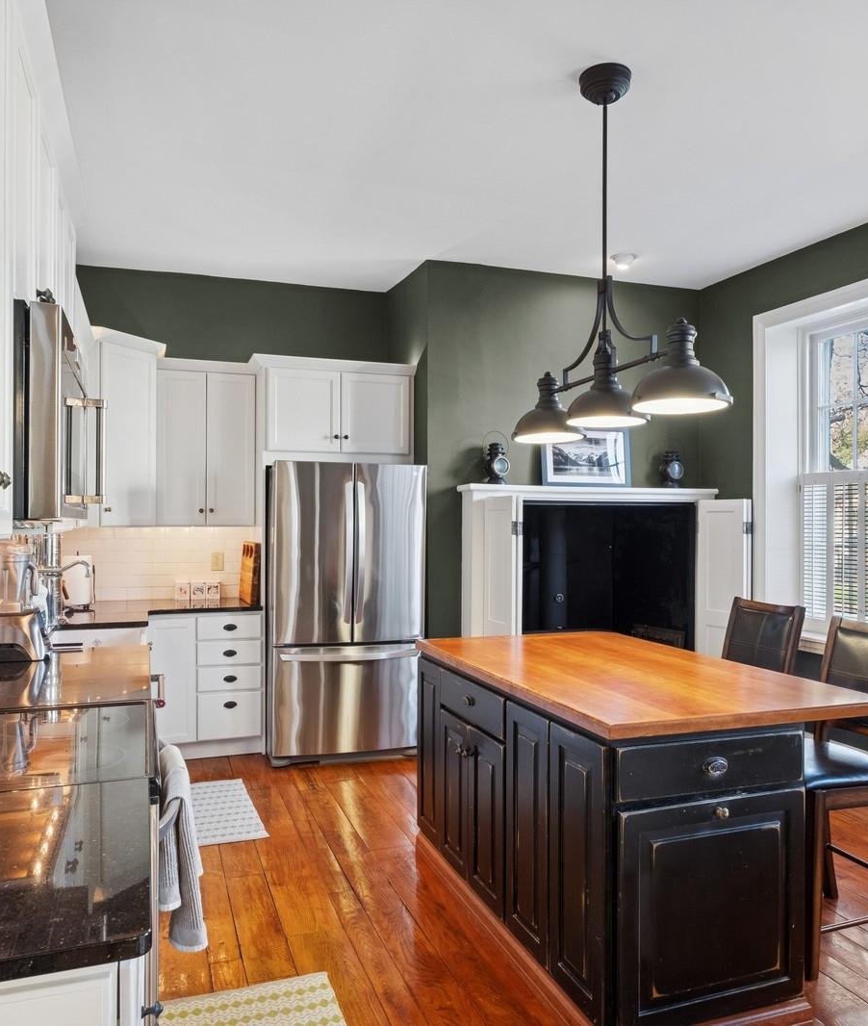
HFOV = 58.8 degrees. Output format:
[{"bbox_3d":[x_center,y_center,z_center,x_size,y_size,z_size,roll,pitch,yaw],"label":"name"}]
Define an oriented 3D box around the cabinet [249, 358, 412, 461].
[{"bbox_3d":[-0.684,-0.623,5.029,1.000,0.630,0.590,0,0,-18],"label":"cabinet"}]

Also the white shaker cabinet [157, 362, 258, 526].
[{"bbox_3d":[-1.450,-0.426,4.877,0.590,1.010,0.340,0,0,-18],"label":"white shaker cabinet"}]

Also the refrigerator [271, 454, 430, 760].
[{"bbox_3d":[-0.593,0.578,4.884,0.910,1.745,0.820,0,0,-18],"label":"refrigerator"}]

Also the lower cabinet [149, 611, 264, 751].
[{"bbox_3d":[-1.410,1.009,4.766,0.640,0.860,0.570,0,0,-18],"label":"lower cabinet"}]

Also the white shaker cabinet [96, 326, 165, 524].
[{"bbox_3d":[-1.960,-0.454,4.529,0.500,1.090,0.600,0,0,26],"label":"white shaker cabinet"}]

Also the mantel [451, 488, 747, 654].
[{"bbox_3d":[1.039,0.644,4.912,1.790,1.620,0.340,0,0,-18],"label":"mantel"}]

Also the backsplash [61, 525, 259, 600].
[{"bbox_3d":[-1.756,0.324,4.946,1.200,0.485,0.020,0,0,-18],"label":"backsplash"}]

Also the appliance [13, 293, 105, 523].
[{"bbox_3d":[-1.073,-0.200,1.838,0.490,0.435,0.765,0,0,-20],"label":"appliance"}]

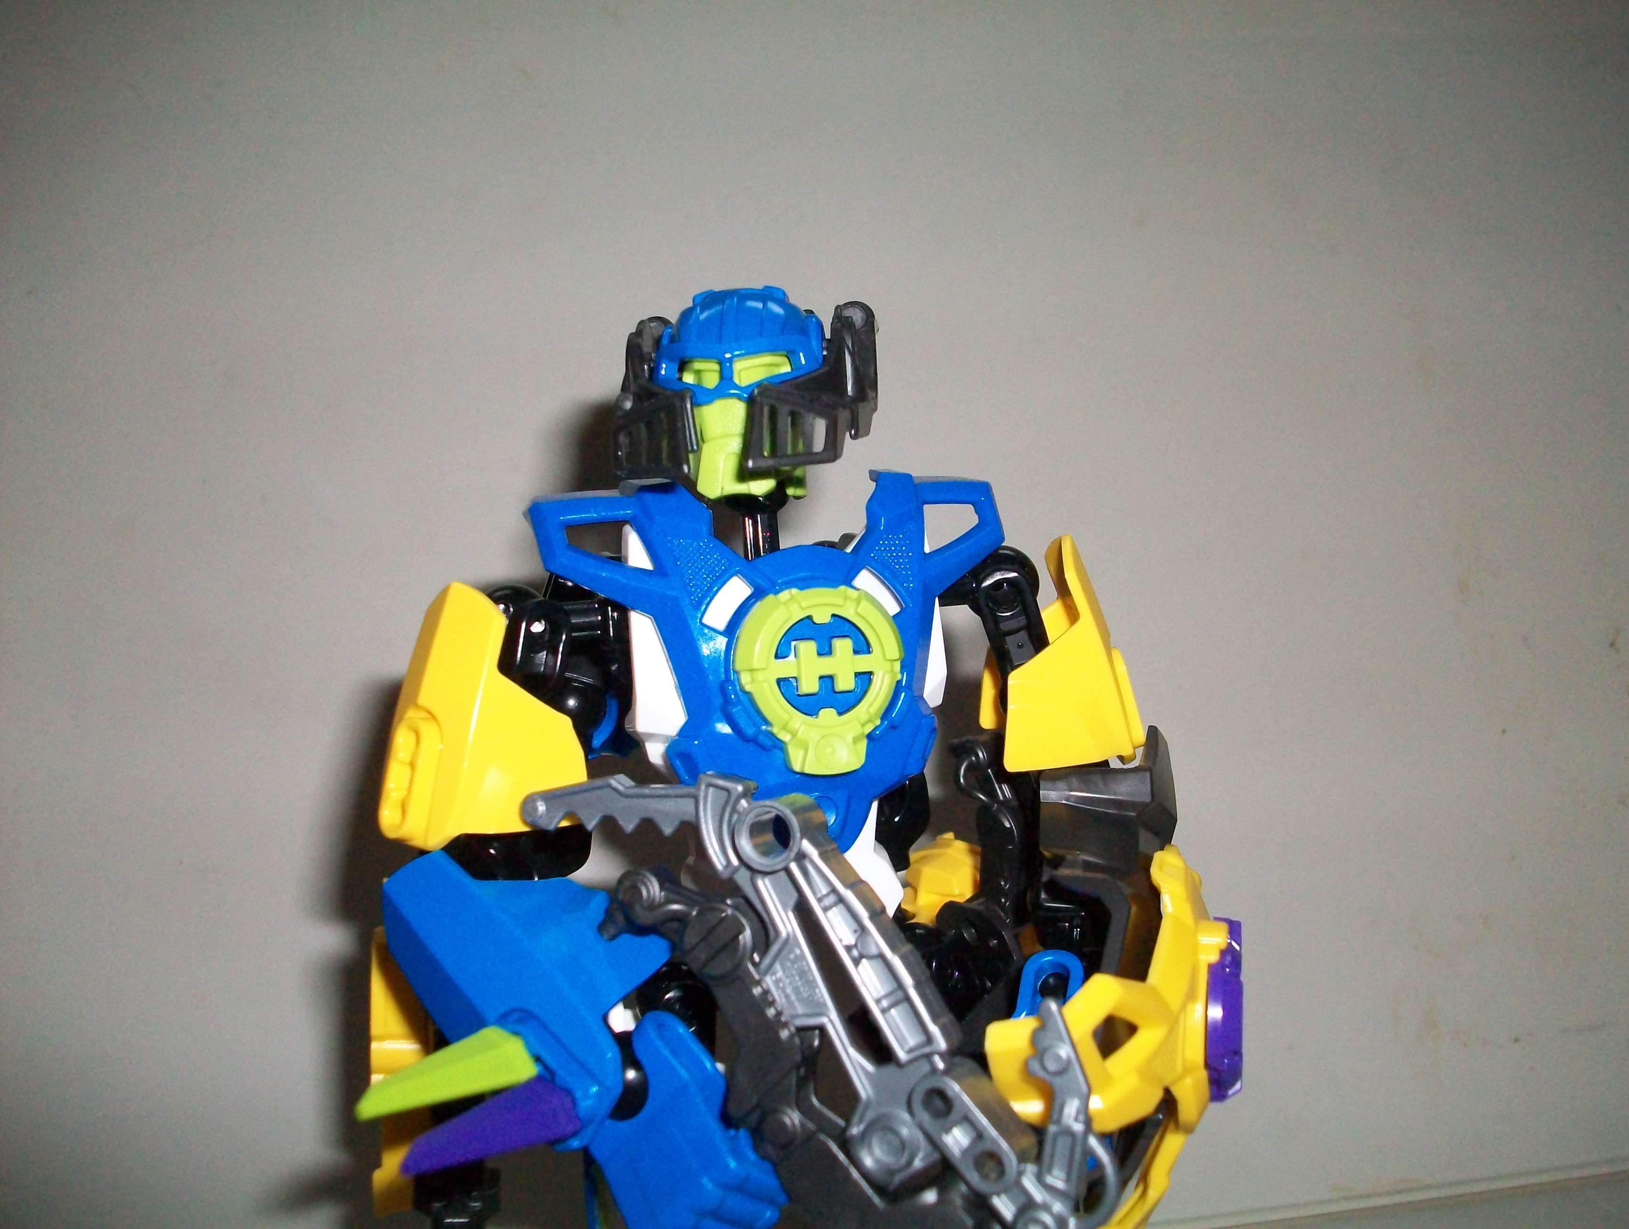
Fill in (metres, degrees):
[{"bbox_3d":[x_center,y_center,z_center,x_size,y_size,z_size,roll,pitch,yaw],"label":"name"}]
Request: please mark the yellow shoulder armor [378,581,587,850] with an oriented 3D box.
[{"bbox_3d":[-0.053,0.016,0.249,0.025,0.041,0.028,1,3,-42],"label":"yellow shoulder armor"}]

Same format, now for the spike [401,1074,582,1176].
[{"bbox_3d":[-0.045,0.070,0.222,0.027,0.009,0.008,-13,19,-25],"label":"spike"}]

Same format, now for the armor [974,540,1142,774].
[{"bbox_3d":[0.042,0.007,0.276,0.025,0.041,0.028,-10,10,1],"label":"armor"}]

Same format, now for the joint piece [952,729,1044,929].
[{"bbox_3d":[0.031,0.037,0.276,0.015,0.034,0.015,-8,9,12],"label":"joint piece"}]

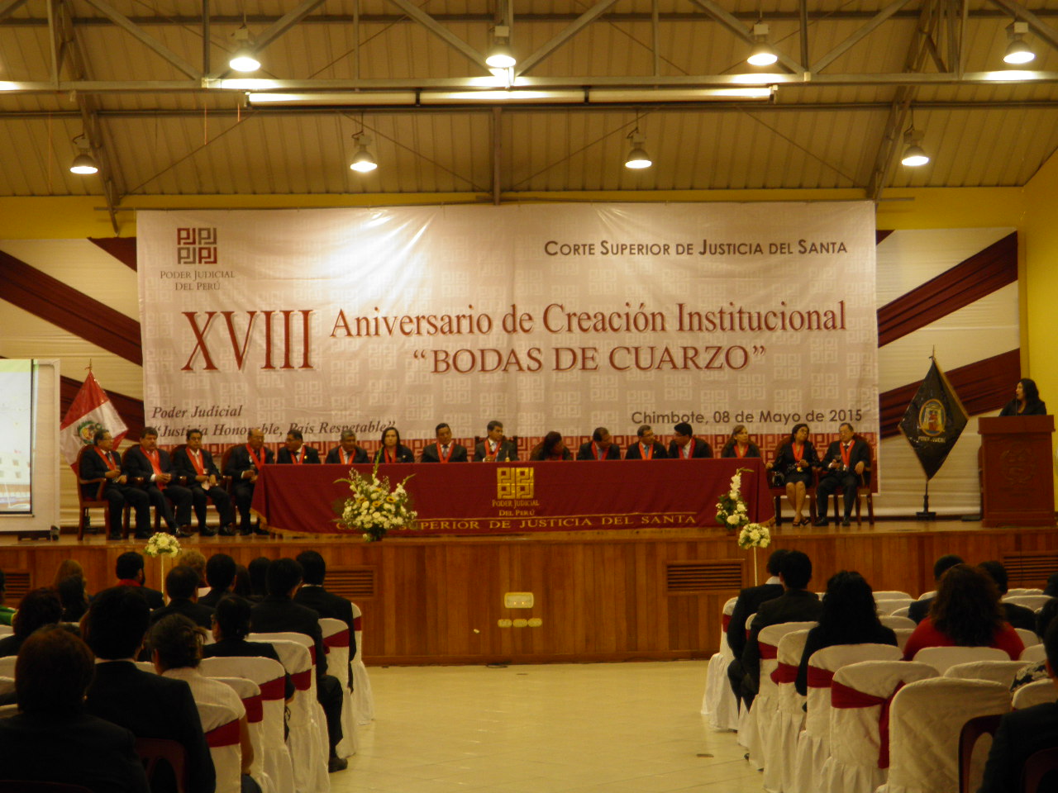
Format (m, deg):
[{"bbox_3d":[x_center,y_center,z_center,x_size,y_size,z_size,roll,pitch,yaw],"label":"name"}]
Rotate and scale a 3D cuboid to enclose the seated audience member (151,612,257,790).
[{"bbox_3d":[-1.262,1.415,7.204,0.520,1.200,0.820,-1,-3,-2],"label":"seated audience member"}]

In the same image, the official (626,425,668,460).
[{"bbox_3d":[1.384,0.926,21.980,0.550,1.220,0.800,-1,-3,-3],"label":"official"}]

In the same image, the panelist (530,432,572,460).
[{"bbox_3d":[0.259,0.967,21.779,0.560,1.150,0.800,0,-3,-15],"label":"panelist"}]

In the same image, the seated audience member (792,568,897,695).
[{"bbox_3d":[1.465,1.439,9.021,0.520,1.230,0.820,-1,-3,0],"label":"seated audience member"}]

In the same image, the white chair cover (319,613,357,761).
[{"bbox_3d":[-1.280,1.753,11.465,0.470,0.885,0.570,-1,-3,-1],"label":"white chair cover"}]

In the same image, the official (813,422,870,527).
[{"bbox_3d":[3.854,0.955,23.279,0.560,1.260,0.780,-2,-3,22],"label":"official"}]

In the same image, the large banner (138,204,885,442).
[{"bbox_3d":[-0.280,-0.655,25.670,9.950,3.930,0.060,-1,-3,-2],"label":"large banner"}]

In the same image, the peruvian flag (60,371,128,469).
[{"bbox_3d":[-5.756,0.420,25.017,0.920,1.500,0.250,-1,-3,-5],"label":"peruvian flag"}]

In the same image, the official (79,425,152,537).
[{"bbox_3d":[-4.649,0.984,21.381,0.540,1.250,0.780,2,-4,-38],"label":"official"}]

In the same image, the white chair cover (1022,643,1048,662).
[{"bbox_3d":[2.558,1.622,9.183,0.490,0.880,0.560,-1,-3,-2],"label":"white chair cover"}]

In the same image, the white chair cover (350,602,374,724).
[{"bbox_3d":[-1.346,1.850,13.228,0.470,0.880,0.570,-1,-3,0],"label":"white chair cover"}]

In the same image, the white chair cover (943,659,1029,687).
[{"bbox_3d":[2.011,1.584,8.324,0.490,0.880,0.560,-1,-3,-2],"label":"white chair cover"}]

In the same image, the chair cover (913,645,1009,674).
[{"bbox_3d":[1.912,1.554,8.569,0.460,0.885,0.560,-1,-3,-3],"label":"chair cover"}]

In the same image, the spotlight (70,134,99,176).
[{"bbox_3d":[-6.043,-3.316,25.726,0.385,0.492,0.385,-1,-3,-2],"label":"spotlight"}]

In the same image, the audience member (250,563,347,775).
[{"bbox_3d":[-1.253,1.507,10.316,0.500,1.250,0.860,-1,-3,7],"label":"audience member"}]

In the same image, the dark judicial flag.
[{"bbox_3d":[5.297,0.296,24.810,0.920,1.581,0.250,-1,-3,0],"label":"dark judicial flag"}]

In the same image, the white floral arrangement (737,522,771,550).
[{"bbox_3d":[1.802,1.121,15.161,0.270,0.220,0.270,-1,-3,0],"label":"white floral arrangement"}]

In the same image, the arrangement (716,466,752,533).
[{"bbox_3d":[2.079,1.058,19.069,0.360,0.671,0.340,-1,-3,-2],"label":"arrangement"}]

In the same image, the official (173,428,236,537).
[{"bbox_3d":[-3.787,1.007,22.081,0.600,1.278,0.850,0,-3,-22],"label":"official"}]

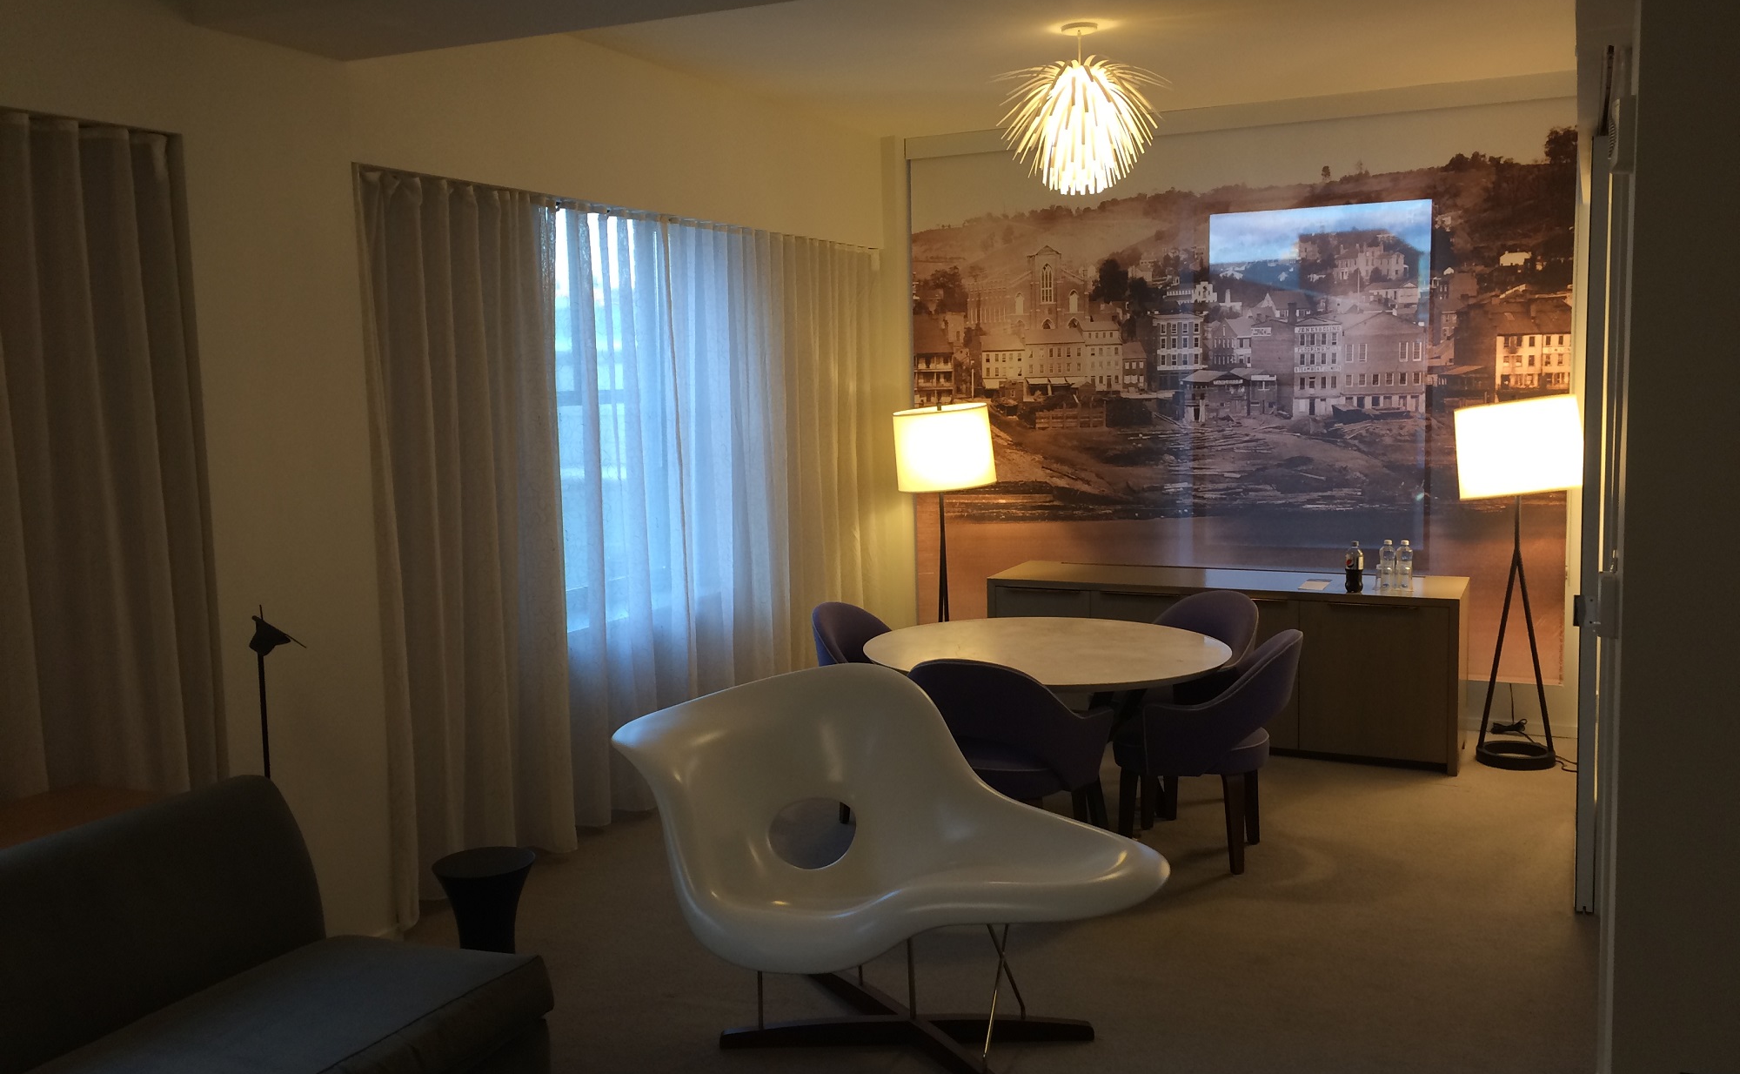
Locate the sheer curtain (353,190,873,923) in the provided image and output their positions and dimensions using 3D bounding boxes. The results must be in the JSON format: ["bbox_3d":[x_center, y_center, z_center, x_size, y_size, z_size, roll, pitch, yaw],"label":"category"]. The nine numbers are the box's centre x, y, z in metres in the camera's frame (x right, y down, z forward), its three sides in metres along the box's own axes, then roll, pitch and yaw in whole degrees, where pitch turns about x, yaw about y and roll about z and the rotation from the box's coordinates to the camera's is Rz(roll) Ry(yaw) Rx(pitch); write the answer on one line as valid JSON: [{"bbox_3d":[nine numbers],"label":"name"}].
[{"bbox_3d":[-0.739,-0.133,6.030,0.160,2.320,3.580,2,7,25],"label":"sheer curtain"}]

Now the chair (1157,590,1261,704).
[{"bbox_3d":[1.145,0.641,5.572,0.620,0.810,0.660,-6,8,-38],"label":"chair"}]

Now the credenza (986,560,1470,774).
[{"bbox_3d":[1.603,0.548,6.680,2.060,0.725,0.630,2,7,26],"label":"credenza"}]

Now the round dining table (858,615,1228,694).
[{"bbox_3d":[0.618,0.745,5.165,1.260,0.720,1.260,-1,6,0],"label":"round dining table"}]

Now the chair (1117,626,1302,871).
[{"bbox_3d":[1.157,0.700,5.042,0.620,0.810,0.640,2,7,25],"label":"chair"}]

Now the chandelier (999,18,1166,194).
[{"bbox_3d":[0.735,-1.487,5.112,0.590,0.580,0.590,2,7,25],"label":"chandelier"}]

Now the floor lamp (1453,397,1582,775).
[{"bbox_3d":[2.702,0.189,6.069,0.480,1.520,0.480,2,7,25],"label":"floor lamp"}]

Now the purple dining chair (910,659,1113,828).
[{"bbox_3d":[0.445,0.747,4.779,0.660,0.810,0.620,2,7,25],"label":"purple dining chair"}]

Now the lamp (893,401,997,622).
[{"bbox_3d":[0.388,0.129,7.126,0.480,1.520,0.480,2,7,25],"label":"lamp"}]

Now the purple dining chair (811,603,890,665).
[{"bbox_3d":[0.104,0.673,5.516,0.620,0.810,0.660,2,7,29],"label":"purple dining chair"}]

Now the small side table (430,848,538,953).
[{"bbox_3d":[-0.971,1.066,3.735,0.265,0.480,0.265,2,7,25],"label":"small side table"}]

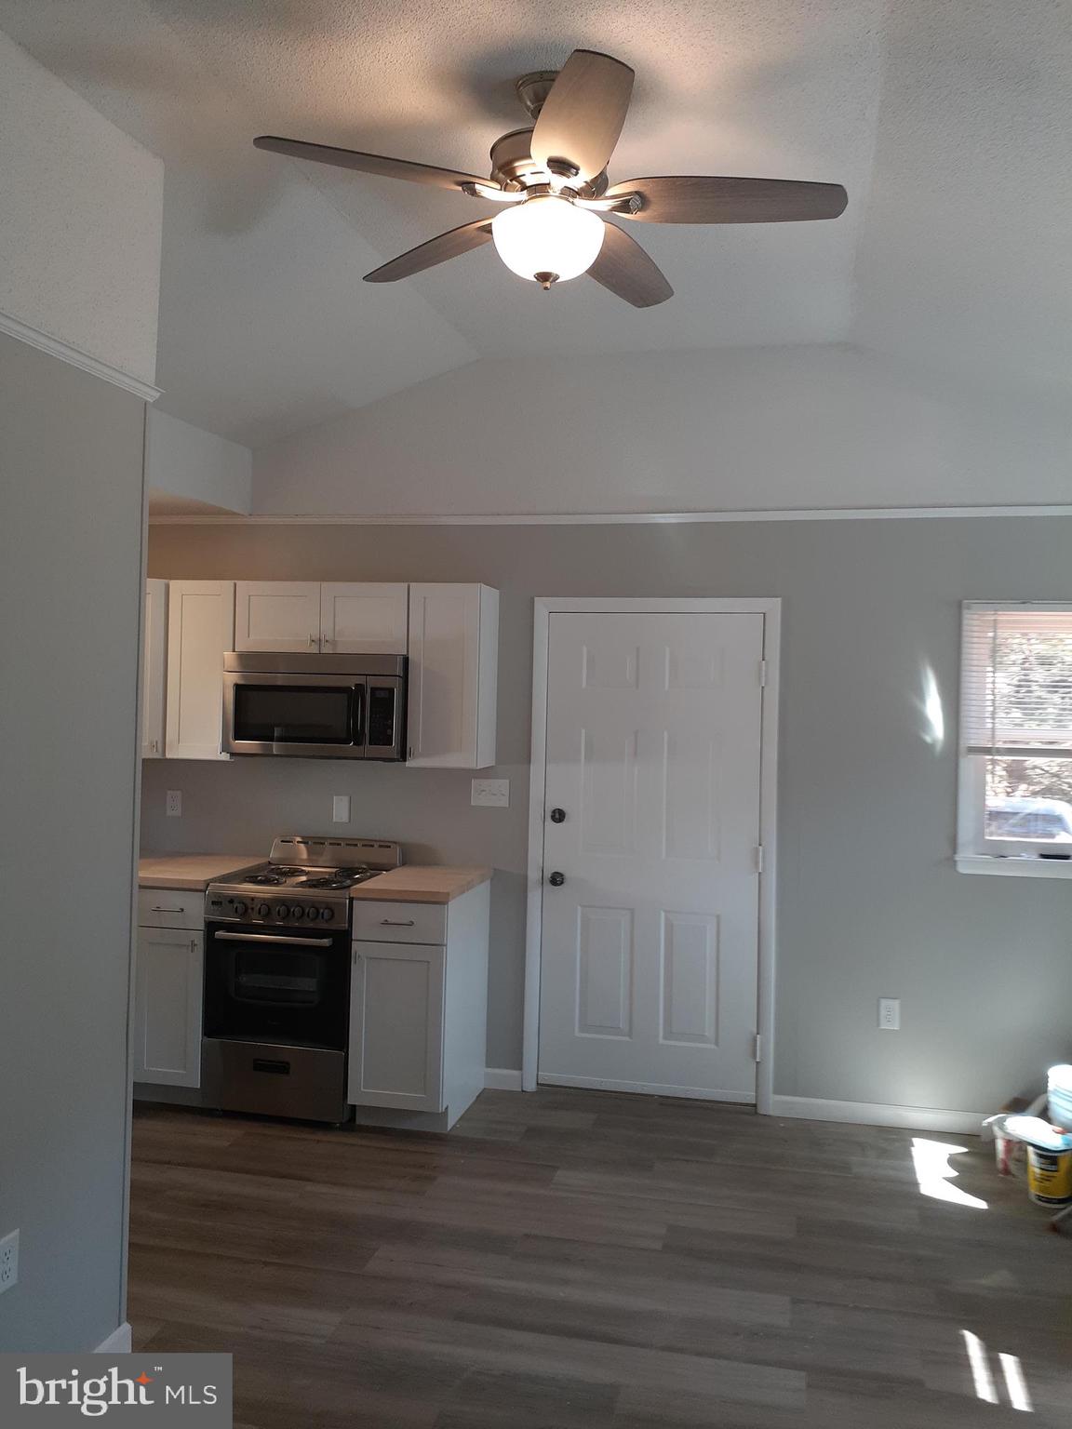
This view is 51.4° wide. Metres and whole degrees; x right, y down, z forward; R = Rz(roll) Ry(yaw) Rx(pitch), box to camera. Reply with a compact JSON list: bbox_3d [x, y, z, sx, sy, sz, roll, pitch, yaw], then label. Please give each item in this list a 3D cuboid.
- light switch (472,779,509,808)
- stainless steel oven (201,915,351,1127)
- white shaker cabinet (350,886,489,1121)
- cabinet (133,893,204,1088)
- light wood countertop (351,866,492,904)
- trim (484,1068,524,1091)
[{"bbox_3d":[-0.195,0.338,4.786,0.165,0.115,0.012,1,0,12],"label":"light switch"},{"bbox_3d":[-0.959,1.181,4.605,0.605,0.790,0.640,1,0,11],"label":"stainless steel oven"},{"bbox_3d":[-0.458,1.152,4.522,0.380,0.892,0.634,1,0,12],"label":"white shaker cabinet"},{"bbox_3d":[-1.395,1.107,4.722,0.305,0.847,0.634,1,0,12],"label":"cabinet"},{"bbox_3d":[-0.449,0.685,4.508,0.395,0.042,0.660,1,0,12],"label":"light wood countertop"},{"bbox_3d":[-0.137,1.565,4.770,0.170,0.079,0.015,1,0,12],"label":"trim"}]

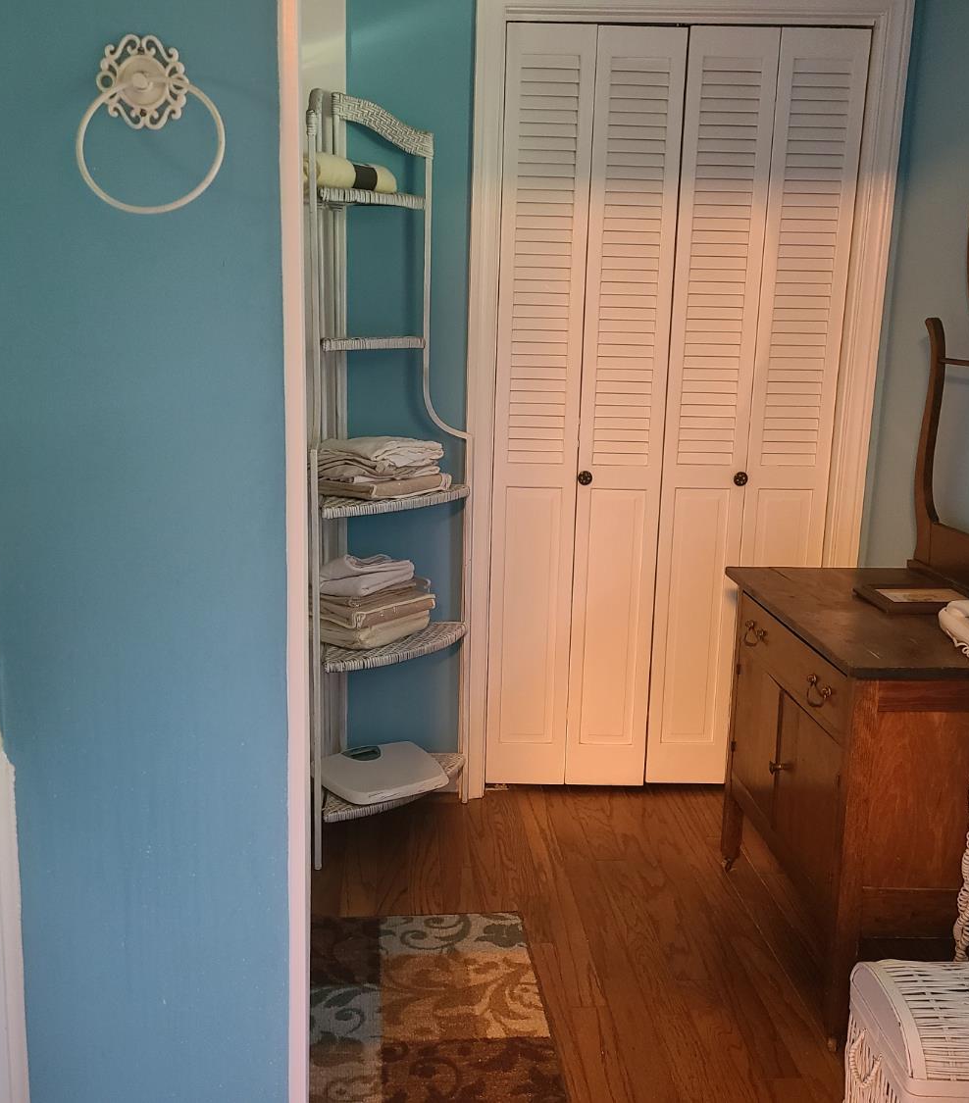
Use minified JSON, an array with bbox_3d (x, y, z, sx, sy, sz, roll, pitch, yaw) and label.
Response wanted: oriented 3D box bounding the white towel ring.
[{"bbox_3d":[-0.359,-0.460,1.190,0.157,0.190,0.055,1,12,-1],"label":"white towel ring"}]

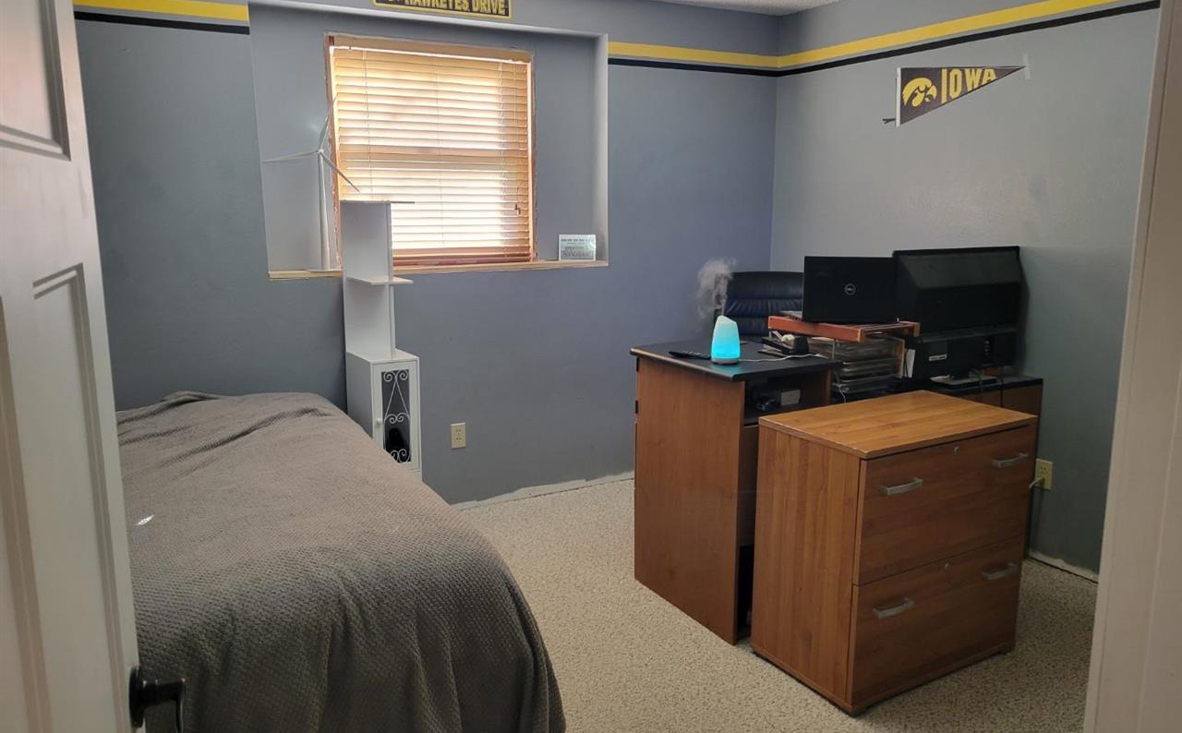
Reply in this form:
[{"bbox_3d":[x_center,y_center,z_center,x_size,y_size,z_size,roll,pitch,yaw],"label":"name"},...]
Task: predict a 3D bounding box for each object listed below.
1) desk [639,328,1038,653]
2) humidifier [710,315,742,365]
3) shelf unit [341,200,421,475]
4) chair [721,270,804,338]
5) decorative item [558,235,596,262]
[{"bbox_3d":[0.939,0.345,3.417,1.498,0.883,0.618,-6,12,-30],"label":"desk"},{"bbox_3d":[0.450,-0.097,2.961,0.100,0.155,0.100,0,11,0],"label":"humidifier"},{"bbox_3d":[-0.854,0.033,3.657,0.209,1.411,0.301,-7,13,-33],"label":"shelf unit"},{"bbox_3d":[0.871,0.111,4.106,0.650,1.085,0.670,-1,11,-7],"label":"chair"},{"bbox_3d":[-0.074,-0.579,4.312,0.180,0.127,0.040,-1,11,-5],"label":"decorative item"}]

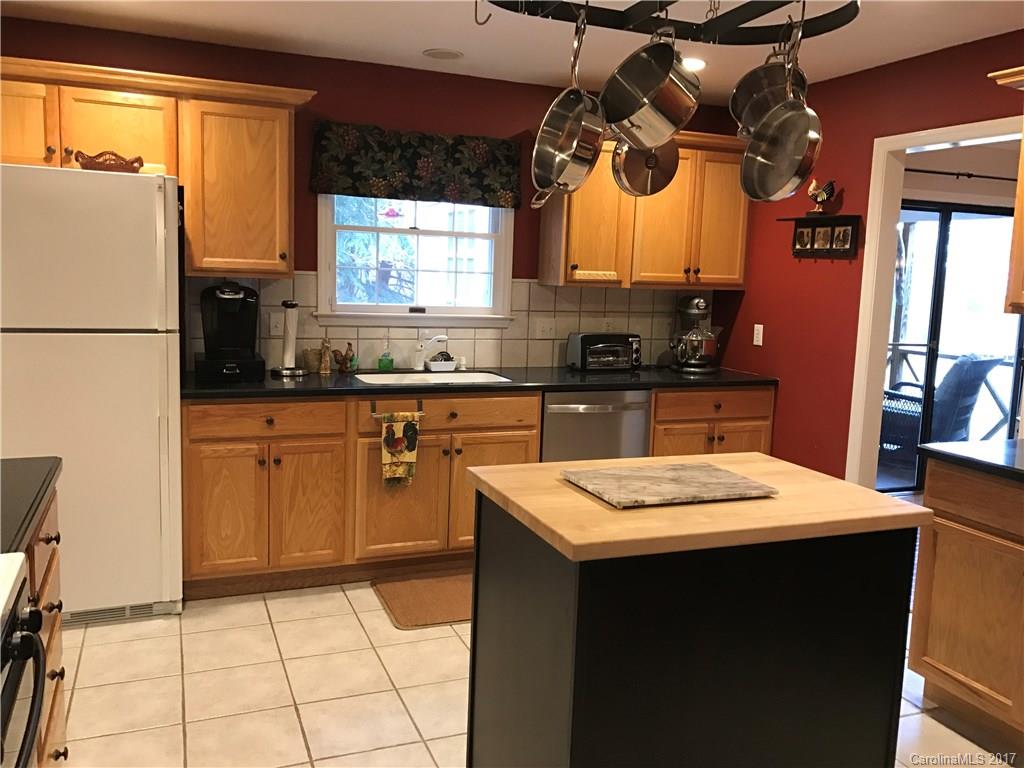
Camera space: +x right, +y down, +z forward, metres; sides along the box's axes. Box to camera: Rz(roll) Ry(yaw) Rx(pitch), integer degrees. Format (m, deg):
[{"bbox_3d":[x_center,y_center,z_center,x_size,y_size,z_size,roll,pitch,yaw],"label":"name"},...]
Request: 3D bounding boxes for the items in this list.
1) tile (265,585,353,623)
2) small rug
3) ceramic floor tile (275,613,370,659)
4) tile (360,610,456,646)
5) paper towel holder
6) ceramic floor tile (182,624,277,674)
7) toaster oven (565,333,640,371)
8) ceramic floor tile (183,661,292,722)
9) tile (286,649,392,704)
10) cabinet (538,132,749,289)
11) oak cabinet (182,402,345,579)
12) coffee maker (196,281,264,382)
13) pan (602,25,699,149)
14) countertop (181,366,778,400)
[{"bbox_3d":[-0.881,0.949,3.575,0.332,0.010,0.332,-1,8,-22],"label":"tile"},{"bbox_3d":[-0.161,0.934,3.699,0.840,0.010,0.556,-1,8,-22],"label":"small rug"},{"bbox_3d":[-0.745,0.988,3.237,0.330,0.010,0.330,-1,8,-23],"label":"ceramic floor tile"},{"bbox_3d":[-0.440,0.989,3.394,0.332,0.010,0.332,-1,8,-22],"label":"tile"},{"bbox_3d":[-1.032,-0.218,3.886,0.165,0.350,0.164,-1,8,-22],"label":"paper towel holder"},{"bbox_3d":[-1.065,1.002,3.137,0.332,0.010,0.332,-1,8,-22],"label":"ceramic floor tile"},{"bbox_3d":[0.505,-0.176,4.606,0.362,0.197,0.215,-1,8,-23],"label":"toaster oven"},{"bbox_3d":[-0.923,1.033,2.790,0.331,0.010,0.331,-1,8,-22],"label":"ceramic floor tile"},{"bbox_3d":[-0.616,1.032,2.930,0.330,0.010,0.330,-1,8,-23],"label":"tile"},{"bbox_3d":[0.749,-0.935,4.523,1.153,0.816,0.332,-1,8,-22],"label":"cabinet"},{"bbox_3d":[-1.140,0.394,3.783,0.687,0.767,0.610,-1,8,-23],"label":"oak cabinet"},{"bbox_3d":[-1.260,-0.239,3.685,0.290,0.427,0.340,-1,8,-22],"label":"coffee maker"},{"bbox_3d":[0.350,-0.725,2.098,0.127,0.320,0.240,30,11,-35],"label":"pan"},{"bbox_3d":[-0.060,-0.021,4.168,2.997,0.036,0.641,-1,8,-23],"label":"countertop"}]

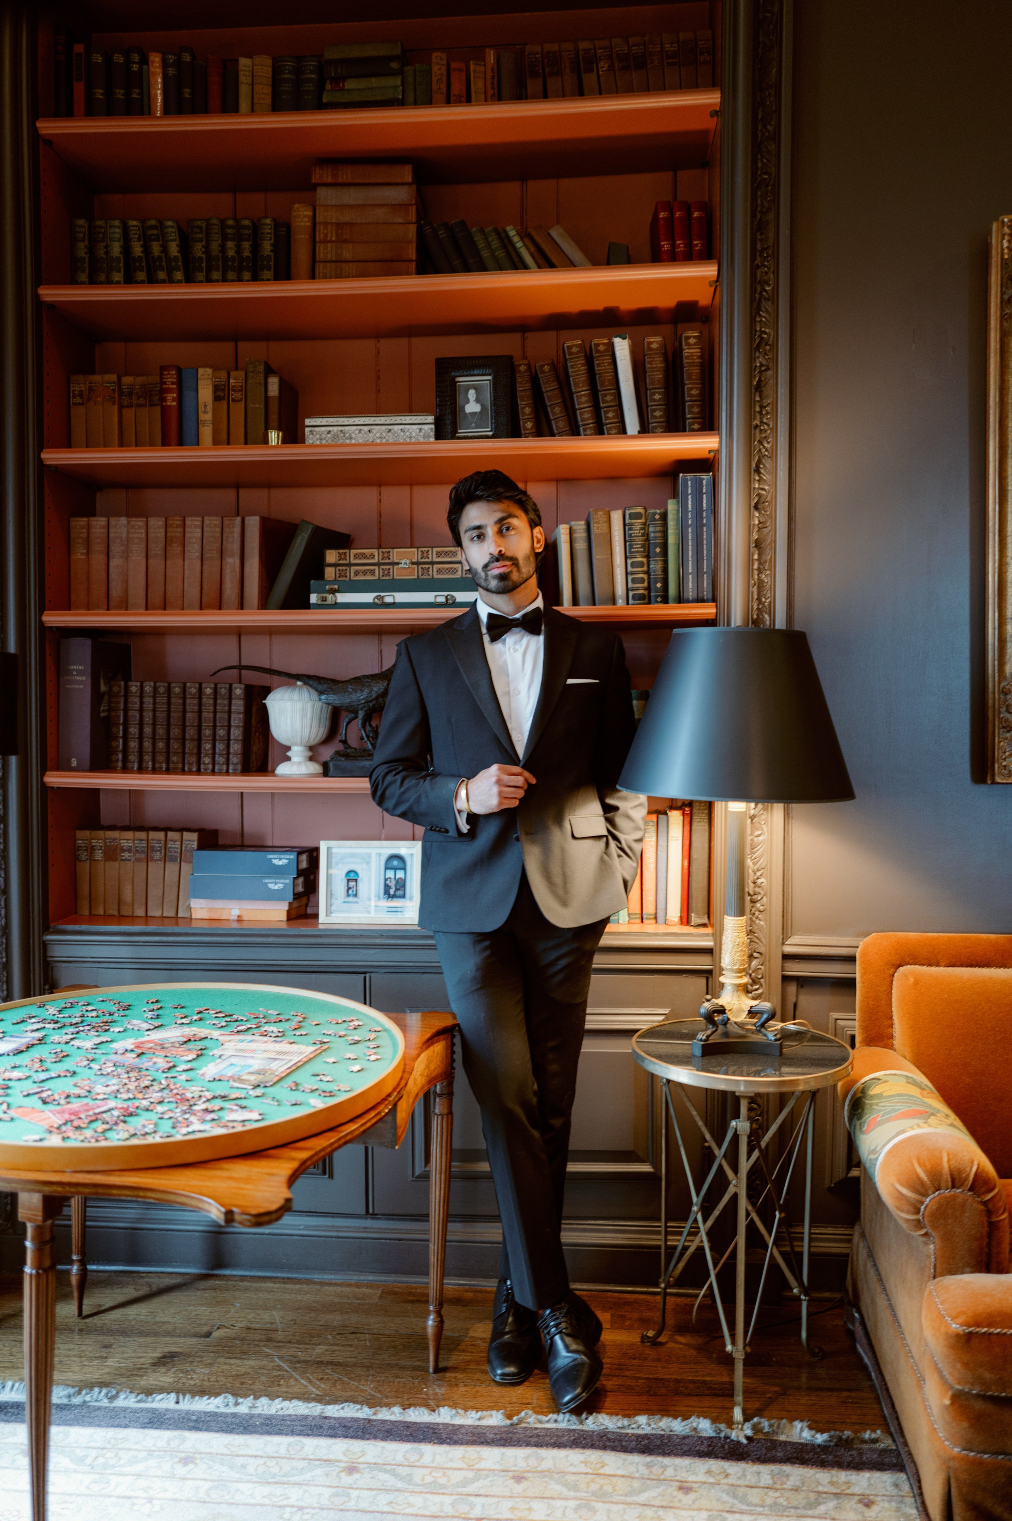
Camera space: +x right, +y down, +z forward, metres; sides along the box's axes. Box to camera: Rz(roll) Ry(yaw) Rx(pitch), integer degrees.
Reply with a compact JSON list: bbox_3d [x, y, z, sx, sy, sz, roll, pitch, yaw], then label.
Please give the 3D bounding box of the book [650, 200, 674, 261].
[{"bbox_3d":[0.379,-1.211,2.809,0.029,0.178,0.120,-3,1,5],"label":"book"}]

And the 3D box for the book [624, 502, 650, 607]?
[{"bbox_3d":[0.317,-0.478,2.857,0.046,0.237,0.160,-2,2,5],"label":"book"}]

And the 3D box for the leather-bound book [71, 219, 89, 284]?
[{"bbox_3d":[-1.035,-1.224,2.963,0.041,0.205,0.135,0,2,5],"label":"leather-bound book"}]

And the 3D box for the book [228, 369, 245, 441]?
[{"bbox_3d":[-0.627,-0.820,2.861,0.036,0.205,0.145,0,2,5],"label":"book"}]

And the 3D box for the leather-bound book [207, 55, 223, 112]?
[{"bbox_3d":[-0.703,-1.620,2.966,0.039,0.210,0.148,0,2,5],"label":"leather-bound book"}]

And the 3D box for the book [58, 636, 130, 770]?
[{"bbox_3d":[-0.998,-0.135,2.885,0.074,0.311,0.233,1,2,5],"label":"book"}]

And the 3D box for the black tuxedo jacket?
[{"bbox_3d":[0.005,0.009,2.525,0.591,0.713,0.327,0,2,2],"label":"black tuxedo jacket"}]

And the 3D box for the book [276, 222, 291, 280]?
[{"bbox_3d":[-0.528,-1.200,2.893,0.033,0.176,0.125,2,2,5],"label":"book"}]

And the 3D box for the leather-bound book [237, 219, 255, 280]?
[{"bbox_3d":[-0.609,-1.182,2.862,0.038,0.196,0.135,0,2,5],"label":"leather-bound book"}]

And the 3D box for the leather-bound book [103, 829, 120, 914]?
[{"bbox_3d":[-0.983,0.284,3.042,0.038,0.214,0.150,1,2,5],"label":"leather-bound book"}]

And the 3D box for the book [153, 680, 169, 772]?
[{"bbox_3d":[-0.846,-0.086,3.003,0.035,0.223,0.155,2,2,5],"label":"book"}]

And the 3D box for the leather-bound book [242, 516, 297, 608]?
[{"bbox_3d":[-0.565,-0.460,2.845,0.035,0.226,0.160,1,2,23],"label":"leather-bound book"}]

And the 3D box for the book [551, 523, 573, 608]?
[{"bbox_3d":[0.134,-0.445,2.785,0.021,0.196,0.152,-2,2,-5],"label":"book"}]

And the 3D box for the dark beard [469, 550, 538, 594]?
[{"bbox_3d":[-0.005,-0.392,2.460,0.130,0.088,0.085,-12,0,8],"label":"dark beard"}]

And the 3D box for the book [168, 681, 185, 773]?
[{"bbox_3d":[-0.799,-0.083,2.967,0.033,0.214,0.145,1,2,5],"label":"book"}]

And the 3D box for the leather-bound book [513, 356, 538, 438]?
[{"bbox_3d":[0.058,-0.853,2.915,0.038,0.218,0.148,-6,1,5],"label":"leather-bound book"}]

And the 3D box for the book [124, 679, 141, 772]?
[{"bbox_3d":[-0.881,-0.083,2.899,0.035,0.215,0.155,2,2,8],"label":"book"}]

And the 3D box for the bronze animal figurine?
[{"bbox_3d":[-0.466,-0.146,2.910,0.542,0.288,0.129,0,2,5],"label":"bronze animal figurine"}]

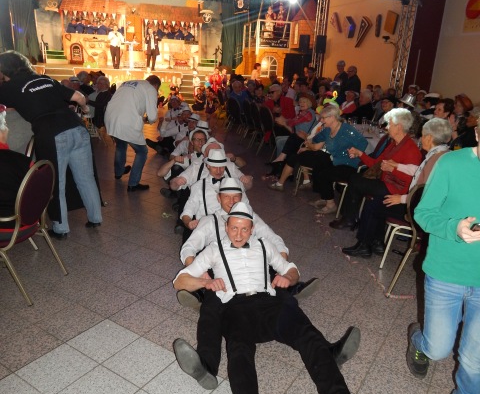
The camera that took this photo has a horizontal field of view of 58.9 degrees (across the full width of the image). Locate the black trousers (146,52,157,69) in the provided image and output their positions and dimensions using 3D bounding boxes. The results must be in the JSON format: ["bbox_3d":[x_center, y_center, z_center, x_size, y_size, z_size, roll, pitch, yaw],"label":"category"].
[{"bbox_3d":[-3.994,-6.264,19.300,0.420,0.920,0.260,-2,18,-14],"label":"black trousers"}]

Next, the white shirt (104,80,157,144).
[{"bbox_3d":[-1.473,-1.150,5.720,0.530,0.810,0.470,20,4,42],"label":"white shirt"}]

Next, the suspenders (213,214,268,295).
[{"bbox_3d":[0.041,0.465,2.899,0.310,0.190,0.500,-12,45,-1],"label":"suspenders"}]

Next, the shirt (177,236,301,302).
[{"bbox_3d":[-0.030,0.478,2.840,0.770,0.290,0.530,0,48,-8],"label":"shirt"}]

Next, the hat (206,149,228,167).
[{"bbox_3d":[-0.211,-0.353,3.900,0.240,0.125,0.275,1,18,-6],"label":"hat"}]

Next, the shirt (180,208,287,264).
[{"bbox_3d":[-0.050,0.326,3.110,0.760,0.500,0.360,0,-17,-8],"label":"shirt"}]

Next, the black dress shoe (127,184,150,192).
[{"bbox_3d":[-1.278,-0.144,5.348,0.290,0.105,0.105,-7,20,-28],"label":"black dress shoe"}]

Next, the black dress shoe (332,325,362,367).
[{"bbox_3d":[0.583,0.808,2.376,0.105,0.295,0.115,13,19,-28],"label":"black dress shoe"}]

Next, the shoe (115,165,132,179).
[{"bbox_3d":[-1.619,-0.338,6.017,0.105,0.115,0.285,10,19,21],"label":"shoe"}]

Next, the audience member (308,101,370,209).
[{"bbox_3d":[1.165,-0.443,4.986,0.690,1.190,0.490,-5,19,-24],"label":"audience member"}]

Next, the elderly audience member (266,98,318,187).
[{"bbox_3d":[0.740,-0.863,6.100,0.750,1.200,0.520,-5,19,-21],"label":"elderly audience member"}]

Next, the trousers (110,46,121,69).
[{"bbox_3d":[-5.490,-6.152,18.750,0.420,0.970,0.260,-3,19,-17],"label":"trousers"}]

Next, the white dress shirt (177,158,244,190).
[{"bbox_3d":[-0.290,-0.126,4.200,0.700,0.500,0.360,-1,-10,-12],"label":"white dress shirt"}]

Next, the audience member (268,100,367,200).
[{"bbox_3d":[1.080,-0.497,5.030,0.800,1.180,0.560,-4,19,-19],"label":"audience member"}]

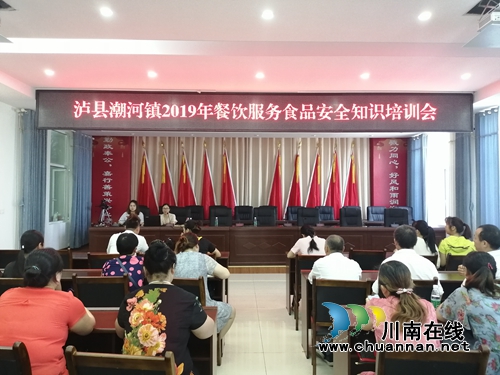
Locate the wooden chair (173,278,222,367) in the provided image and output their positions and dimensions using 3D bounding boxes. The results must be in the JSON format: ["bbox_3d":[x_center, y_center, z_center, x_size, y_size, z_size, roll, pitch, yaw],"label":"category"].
[{"bbox_3d":[-0.543,1.183,3.375,0.480,0.900,0.550,0,-2,8],"label":"wooden chair"}]

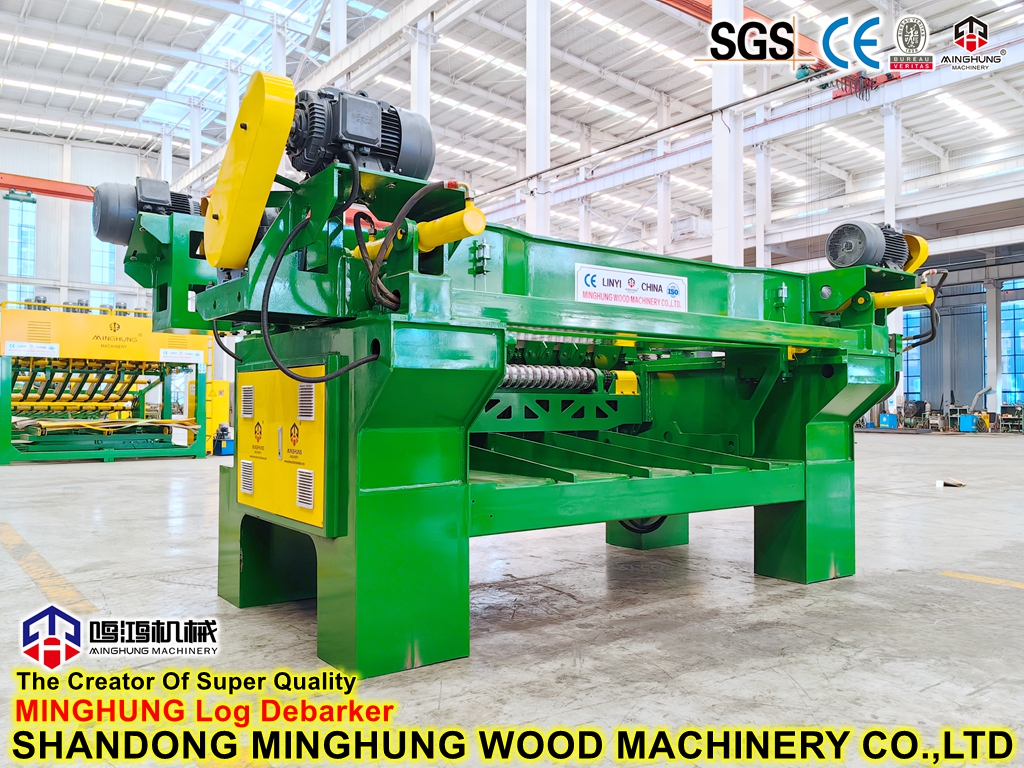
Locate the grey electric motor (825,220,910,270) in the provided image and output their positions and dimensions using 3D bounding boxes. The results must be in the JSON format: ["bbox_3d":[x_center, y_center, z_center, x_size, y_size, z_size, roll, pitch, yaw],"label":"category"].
[{"bbox_3d":[2.071,-0.780,4.681,0.480,0.302,0.336,1,-2,-36],"label":"grey electric motor"}]

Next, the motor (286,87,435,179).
[{"bbox_3d":[-0.529,-0.834,2.719,0.475,0.302,0.336,1,-2,-36],"label":"motor"}]

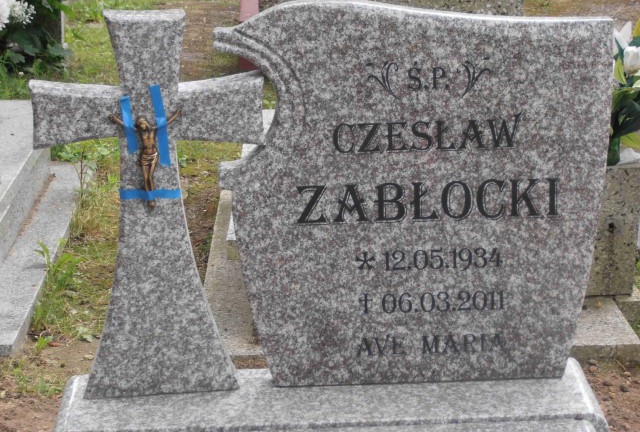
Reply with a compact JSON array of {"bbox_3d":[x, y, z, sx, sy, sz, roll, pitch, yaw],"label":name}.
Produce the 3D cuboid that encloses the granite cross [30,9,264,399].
[{"bbox_3d":[-0.281,-0.021,3.475,0.387,0.649,0.085,-2,15,-2],"label":"granite cross"}]

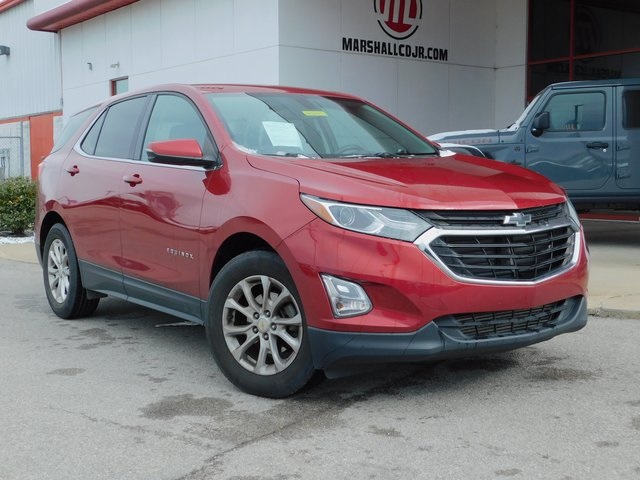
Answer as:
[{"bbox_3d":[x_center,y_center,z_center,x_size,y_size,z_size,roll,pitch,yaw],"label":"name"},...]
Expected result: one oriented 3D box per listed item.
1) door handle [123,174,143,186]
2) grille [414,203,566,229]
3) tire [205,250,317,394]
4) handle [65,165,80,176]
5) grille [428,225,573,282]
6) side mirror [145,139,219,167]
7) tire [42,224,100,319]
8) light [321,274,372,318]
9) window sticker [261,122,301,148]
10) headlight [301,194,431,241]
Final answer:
[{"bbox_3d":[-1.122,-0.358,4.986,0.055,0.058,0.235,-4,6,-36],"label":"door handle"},{"bbox_3d":[0.873,-0.102,3.820,1.060,0.125,0.200,-4,6,-36],"label":"grille"},{"bbox_3d":[-0.225,0.394,4.021,0.722,0.716,0.230,3,6,33],"label":"tire"},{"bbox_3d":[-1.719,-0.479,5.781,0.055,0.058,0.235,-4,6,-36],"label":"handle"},{"bbox_3d":[0.907,0.066,3.790,1.080,0.265,0.190,-4,6,-36],"label":"grille"},{"bbox_3d":[-0.705,-0.448,4.259,0.260,0.155,0.240,-4,6,-36],"label":"side mirror"},{"bbox_3d":[-1.851,0.221,6.201,0.230,0.716,0.722,-4,6,-36],"label":"tire"},{"bbox_3d":[0.113,0.245,3.574,0.231,0.192,0.080,0,5,1],"label":"light"},{"bbox_3d":[-0.204,-0.574,4.522,0.180,0.012,0.285,1,33,-15],"label":"window sticker"},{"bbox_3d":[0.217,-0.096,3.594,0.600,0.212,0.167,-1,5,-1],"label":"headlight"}]

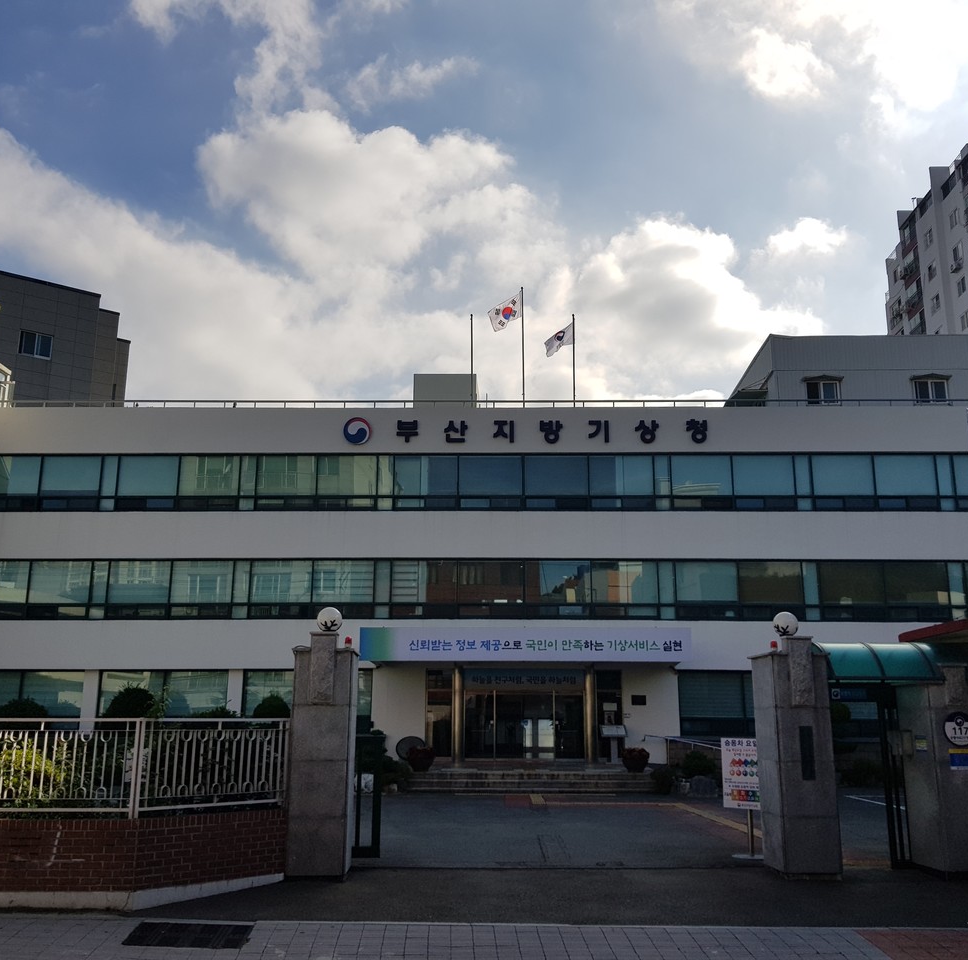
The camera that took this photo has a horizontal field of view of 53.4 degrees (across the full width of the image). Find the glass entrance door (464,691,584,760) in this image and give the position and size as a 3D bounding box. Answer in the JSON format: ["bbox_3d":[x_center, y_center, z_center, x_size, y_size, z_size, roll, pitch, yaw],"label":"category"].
[{"bbox_3d":[1.328,7.999,31.423,3.935,2.186,0.150,0,-13,2],"label":"glass entrance door"}]

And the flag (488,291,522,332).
[{"bbox_3d":[0.718,-5.562,31.762,1.106,1.362,0.350,0,-13,2],"label":"flag"}]

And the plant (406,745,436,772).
[{"bbox_3d":[-1.700,7.453,25.732,0.751,0.695,0.751,0,-13,2],"label":"plant"}]

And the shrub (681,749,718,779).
[{"bbox_3d":[4.989,6.645,22.239,0.860,0.780,0.860,0,-14,1],"label":"shrub"}]

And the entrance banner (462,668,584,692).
[{"bbox_3d":[1.226,6.186,29.661,3.650,0.680,0.060,0,-14,1],"label":"entrance banner"}]

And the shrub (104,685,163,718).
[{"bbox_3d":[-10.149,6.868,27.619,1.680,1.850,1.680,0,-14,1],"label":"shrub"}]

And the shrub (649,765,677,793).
[{"bbox_3d":[3.968,6.687,21.430,0.620,0.630,0.620,0,-14,1],"label":"shrub"}]

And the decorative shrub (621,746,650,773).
[{"bbox_3d":[4.030,7.408,25.576,0.795,0.691,0.795,0,-13,2],"label":"decorative shrub"}]

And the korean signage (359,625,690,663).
[{"bbox_3d":[1.174,4.685,27.561,9.467,1.048,0.060,0,-13,2],"label":"korean signage"}]

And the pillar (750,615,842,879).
[{"bbox_3d":[3.505,2.922,10.892,0.670,2.806,0.910,0,-13,0],"label":"pillar"}]

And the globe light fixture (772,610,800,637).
[{"bbox_3d":[3.331,1.593,10.598,0.270,0.270,0.270,0,-14,1],"label":"globe light fixture"}]

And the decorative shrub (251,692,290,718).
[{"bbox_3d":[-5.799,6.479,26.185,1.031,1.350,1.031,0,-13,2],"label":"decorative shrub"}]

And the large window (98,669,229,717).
[{"bbox_3d":[-9.329,6.481,27.975,3.819,1.927,0.200,0,-13,2],"label":"large window"}]

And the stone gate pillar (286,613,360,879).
[{"bbox_3d":[-1.702,2.760,10.335,0.630,2.740,0.630,0,-14,1],"label":"stone gate pillar"}]

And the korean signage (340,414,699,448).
[{"bbox_3d":[1.349,-1.565,31.162,11.860,1.000,0.150,0,-14,1],"label":"korean signage"}]

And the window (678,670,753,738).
[{"bbox_3d":[7.469,6.408,27.502,3.763,1.881,0.200,0,-13,2],"label":"window"}]

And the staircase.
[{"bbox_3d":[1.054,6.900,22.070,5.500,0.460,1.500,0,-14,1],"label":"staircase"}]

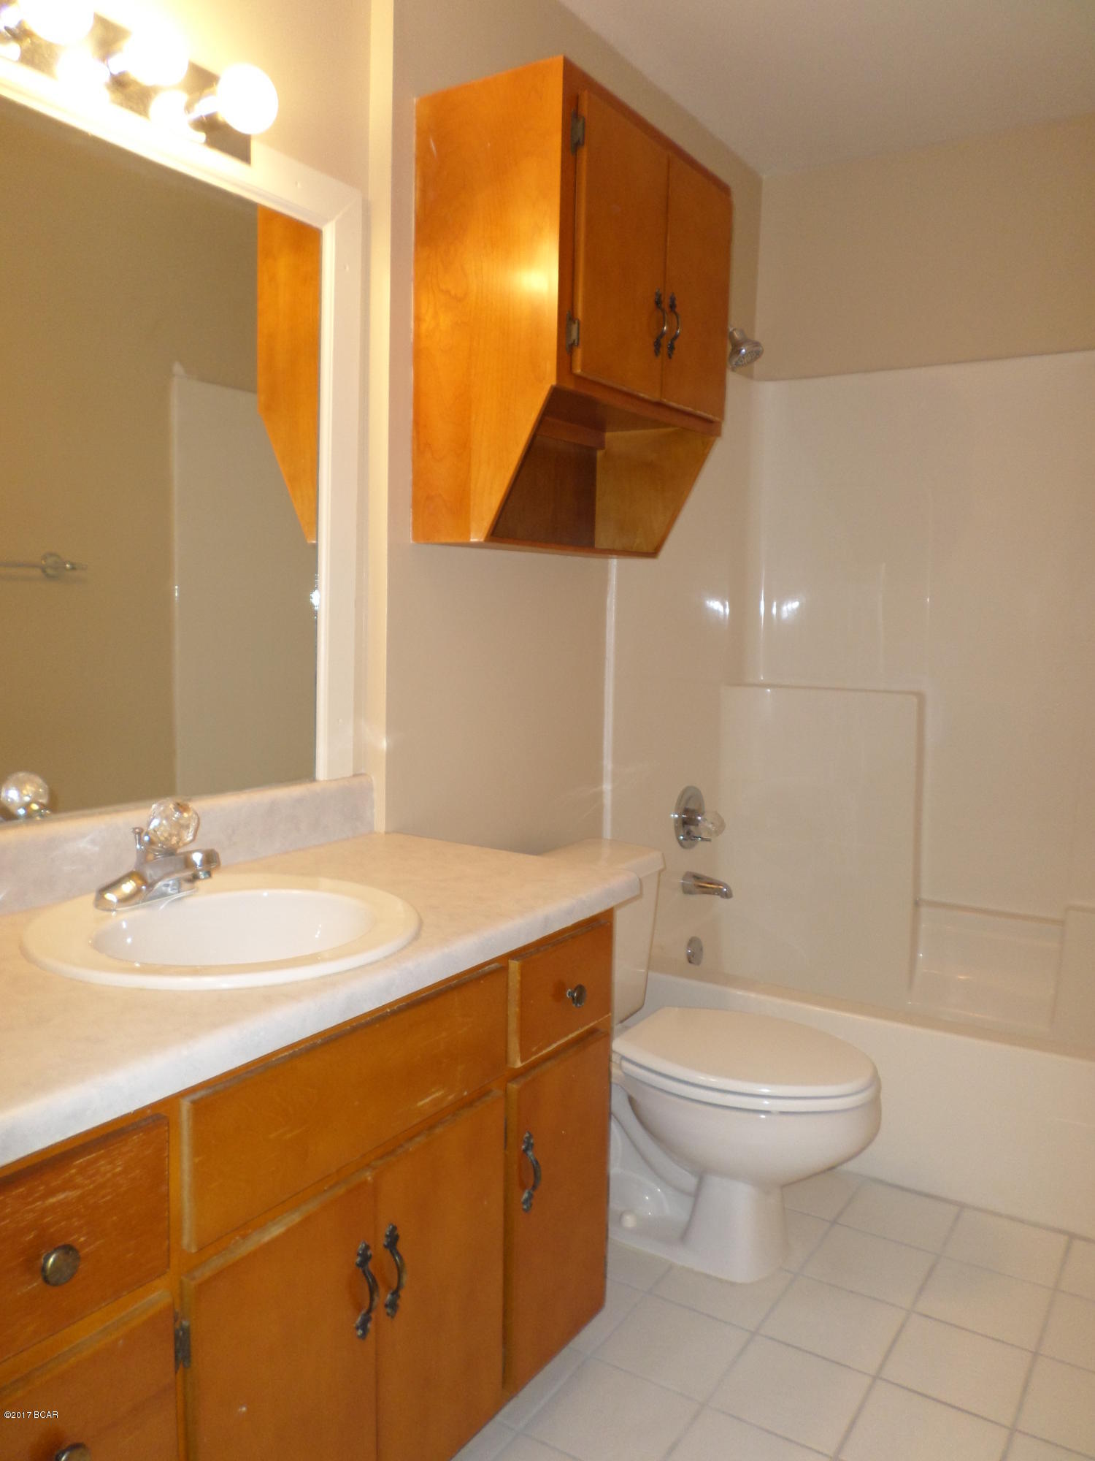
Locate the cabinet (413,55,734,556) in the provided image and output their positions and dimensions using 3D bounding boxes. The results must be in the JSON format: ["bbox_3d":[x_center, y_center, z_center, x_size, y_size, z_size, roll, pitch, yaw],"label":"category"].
[{"bbox_3d":[0.069,-0.692,1.952,0.310,0.732,0.610,5,7,33],"label":"cabinet"}]

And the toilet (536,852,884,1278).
[{"bbox_3d":[0.280,0.634,2.022,0.743,0.699,0.450,5,7,33],"label":"toilet"}]

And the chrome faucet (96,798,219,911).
[{"bbox_3d":[-0.472,0.156,1.335,0.175,0.136,0.161,5,7,33],"label":"chrome faucet"}]

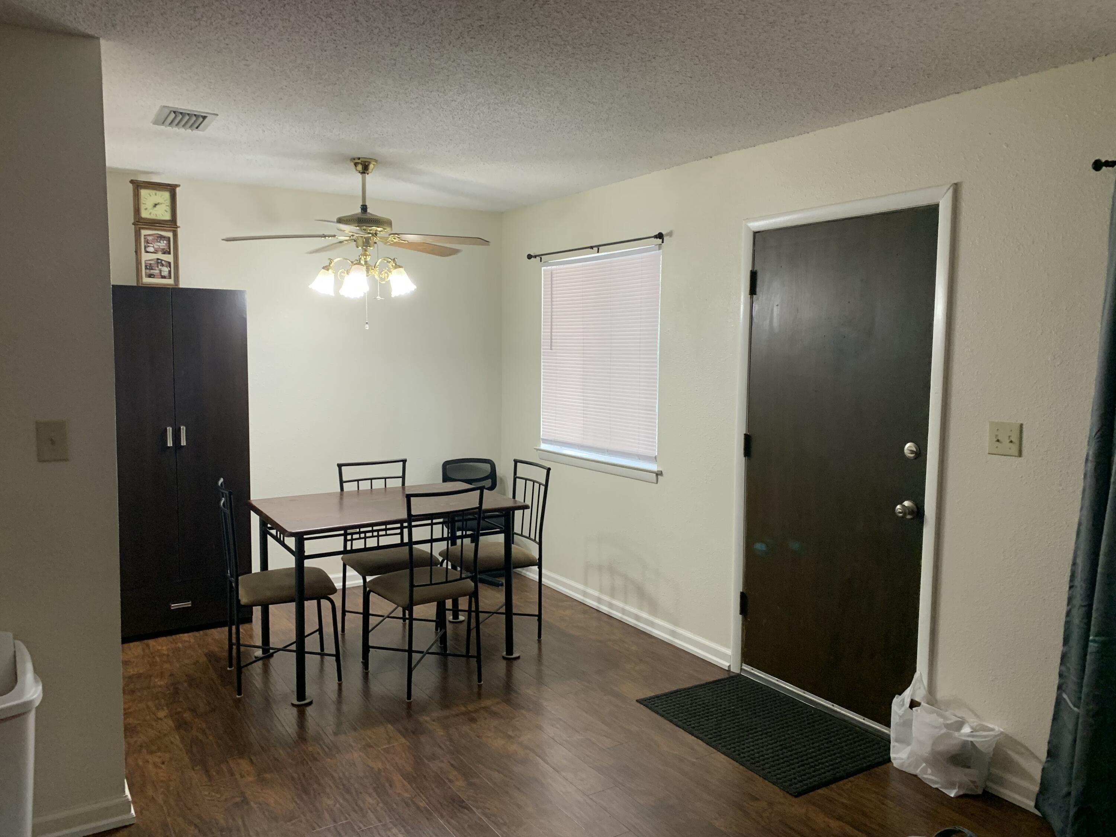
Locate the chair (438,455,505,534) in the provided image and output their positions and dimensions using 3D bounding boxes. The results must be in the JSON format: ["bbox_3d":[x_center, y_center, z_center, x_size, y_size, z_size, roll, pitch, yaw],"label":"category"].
[{"bbox_3d":[-0.557,0.673,5.479,0.500,0.800,0.530,1,5,6],"label":"chair"}]

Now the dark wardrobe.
[{"bbox_3d":[-2.099,0.223,4.545,0.737,1.823,0.372,-2,6,-33],"label":"dark wardrobe"}]

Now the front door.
[{"bbox_3d":[1.143,0.199,3.516,0.055,2.030,0.915,-3,6,-33],"label":"front door"}]

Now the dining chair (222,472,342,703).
[{"bbox_3d":[-1.299,0.743,3.882,0.505,0.912,0.435,-2,5,-28],"label":"dining chair"}]

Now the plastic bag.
[{"bbox_3d":[1.374,1.132,3.006,0.180,0.345,0.365,-3,6,-33],"label":"plastic bag"}]

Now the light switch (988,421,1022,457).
[{"bbox_3d":[1.526,0.072,2.868,0.018,0.115,0.115,-3,6,-33],"label":"light switch"}]

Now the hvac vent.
[{"bbox_3d":[-1.533,-1.217,3.438,0.212,0.030,0.317,-2,6,-33],"label":"hvac vent"}]

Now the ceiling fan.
[{"bbox_3d":[-0.951,-0.931,4.135,1.300,0.665,1.300,-3,6,-33],"label":"ceiling fan"}]

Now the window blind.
[{"bbox_3d":[0.213,-0.370,4.884,0.040,1.155,1.180,-2,6,-33],"label":"window blind"}]

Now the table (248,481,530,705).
[{"bbox_3d":[-0.835,0.800,4.147,1.170,0.766,0.820,-3,6,-33],"label":"table"}]

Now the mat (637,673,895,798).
[{"bbox_3d":[0.853,1.261,3.455,0.605,0.012,0.915,-2,6,-33],"label":"mat"}]

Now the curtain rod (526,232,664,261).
[{"bbox_3d":[0.182,-0.973,4.822,0.075,0.057,1.350,-2,6,-33],"label":"curtain rod"}]

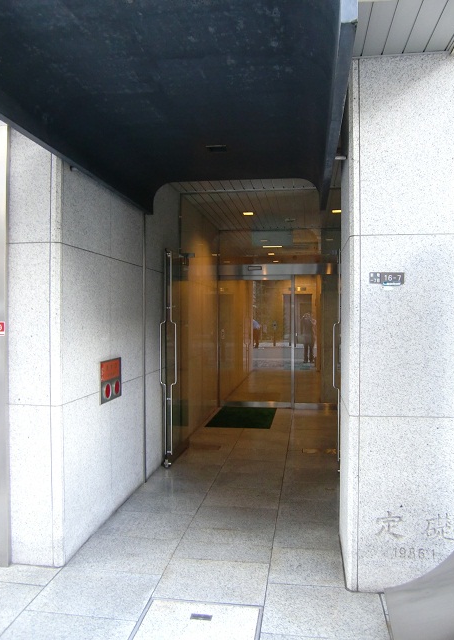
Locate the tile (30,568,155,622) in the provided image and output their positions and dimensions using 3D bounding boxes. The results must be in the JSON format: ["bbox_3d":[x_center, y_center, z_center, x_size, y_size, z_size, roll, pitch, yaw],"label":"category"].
[{"bbox_3d":[-0.696,1.467,2.774,0.600,0.025,0.450,0,1,9],"label":"tile"}]

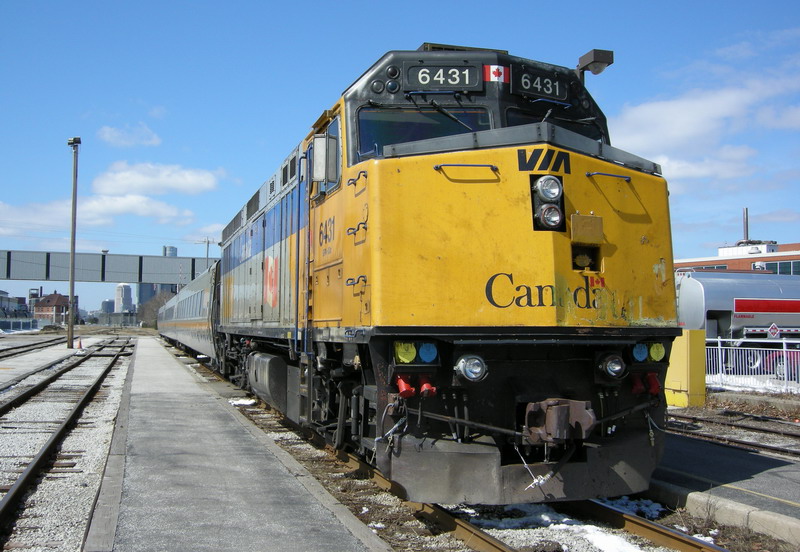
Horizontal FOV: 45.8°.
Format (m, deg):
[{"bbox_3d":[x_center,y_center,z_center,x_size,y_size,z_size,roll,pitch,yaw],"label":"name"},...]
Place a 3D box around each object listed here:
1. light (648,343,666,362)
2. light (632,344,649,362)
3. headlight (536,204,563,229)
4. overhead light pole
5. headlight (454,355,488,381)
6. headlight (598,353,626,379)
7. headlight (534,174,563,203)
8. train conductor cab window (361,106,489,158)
[{"bbox_3d":[2.378,0.709,8.784,0.165,0.170,0.070,1,-3,-15],"label":"light"},{"bbox_3d":[2.210,0.705,8.738,0.165,0.170,0.070,1,-3,-15],"label":"light"},{"bbox_3d":[1.296,-0.508,8.237,0.215,0.215,0.130,1,-3,-15],"label":"headlight"},{"bbox_3d":[-23.159,-2.417,67.393,0.930,15.080,0.700,1,-3,-15],"label":"overhead light pole"},{"bbox_3d":[0.619,0.792,8.136,0.235,0.225,0.150,1,-3,-15],"label":"headlight"},{"bbox_3d":[1.895,0.808,8.485,0.225,0.225,0.150,1,-3,-15],"label":"headlight"},{"bbox_3d":[1.292,-0.752,8.264,0.225,0.225,0.130,1,-3,-15],"label":"headlight"},{"bbox_3d":[0.252,-1.420,9.469,1.330,0.560,0.060,0,-6,4],"label":"train conductor cab window"}]

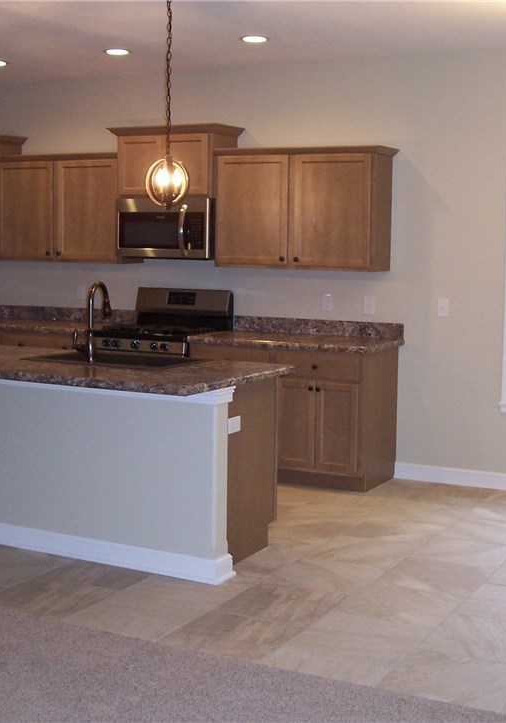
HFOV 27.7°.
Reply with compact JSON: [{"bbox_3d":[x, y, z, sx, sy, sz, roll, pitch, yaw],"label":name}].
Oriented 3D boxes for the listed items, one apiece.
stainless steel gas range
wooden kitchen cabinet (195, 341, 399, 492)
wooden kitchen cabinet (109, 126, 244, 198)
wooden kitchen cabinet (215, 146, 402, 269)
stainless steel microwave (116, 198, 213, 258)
[{"bbox_3d":[-0.639,0.102,7.205,0.772,1.202,0.687,4,7,28],"label":"stainless steel gas range"},{"bbox_3d":[0.267,0.318,6.737,1.220,0.872,0.620,4,7,28],"label":"wooden kitchen cabinet"},{"bbox_3d":[-0.543,-1.392,7.190,0.895,0.469,0.374,4,7,28],"label":"wooden kitchen cabinet"},{"bbox_3d":[0.337,-1.000,6.774,1.194,0.769,0.353,4,7,28],"label":"wooden kitchen cabinet"},{"bbox_3d":[-0.531,-0.922,7.177,0.755,0.420,0.395,4,7,28],"label":"stainless steel microwave"}]

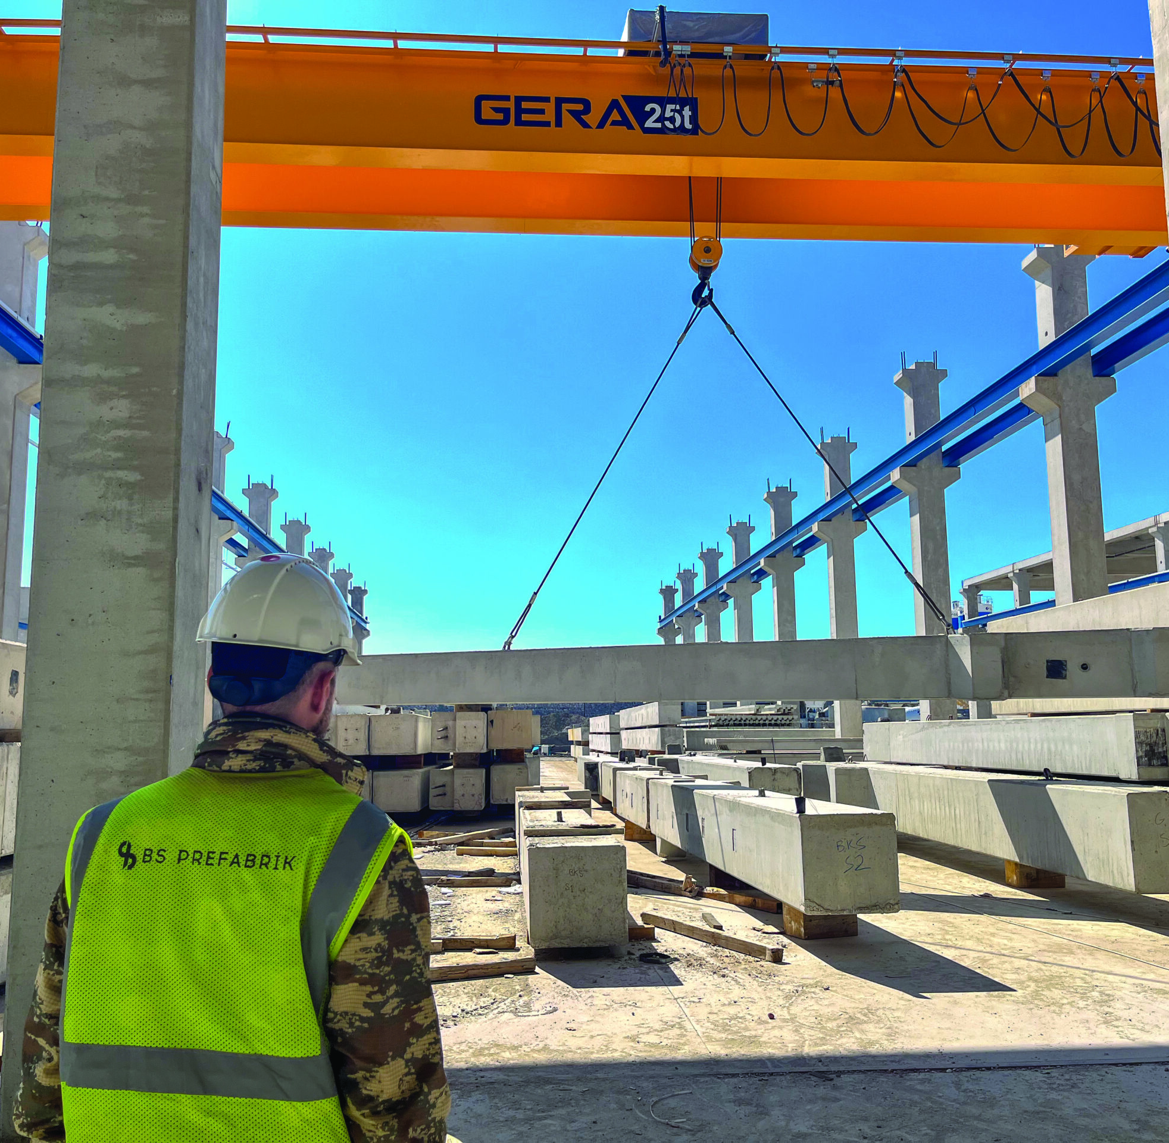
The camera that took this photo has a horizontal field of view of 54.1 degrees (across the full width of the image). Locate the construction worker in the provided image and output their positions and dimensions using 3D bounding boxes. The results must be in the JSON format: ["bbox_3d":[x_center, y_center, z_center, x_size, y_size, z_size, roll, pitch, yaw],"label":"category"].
[{"bbox_3d":[-0.481,0.878,1.582,0.600,1.813,0.460,-4,-9,25],"label":"construction worker"}]

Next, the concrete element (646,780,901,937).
[{"bbox_3d":[1.637,2.761,12.425,0.730,0.728,7.332,0,-8,-6],"label":"concrete element"}]

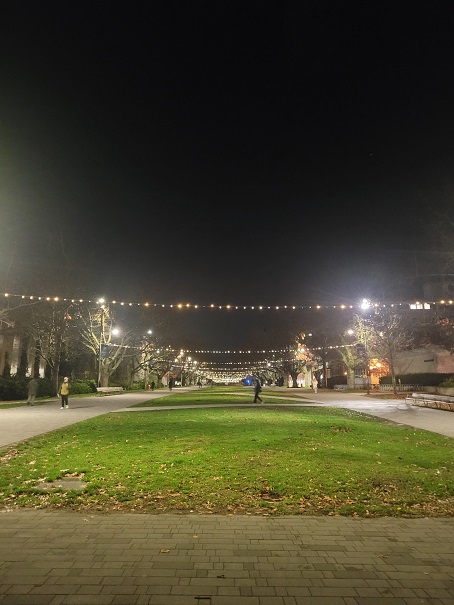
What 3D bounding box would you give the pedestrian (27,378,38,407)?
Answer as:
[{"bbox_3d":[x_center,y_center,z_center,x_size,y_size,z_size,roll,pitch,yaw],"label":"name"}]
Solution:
[{"bbox_3d":[-11.836,5.433,27.845,0.560,1.750,0.450,-2,-10,11],"label":"pedestrian"}]

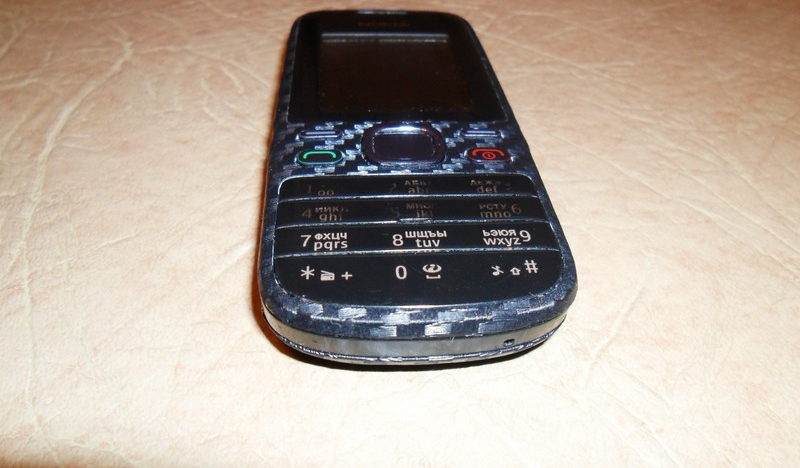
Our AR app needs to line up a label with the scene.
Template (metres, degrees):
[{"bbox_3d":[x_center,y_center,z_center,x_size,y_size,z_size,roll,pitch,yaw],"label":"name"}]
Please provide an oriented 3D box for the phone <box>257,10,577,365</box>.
[{"bbox_3d":[-0.001,-0.019,0.123,0.046,0.014,0.108,-1,39,-5],"label":"phone"}]

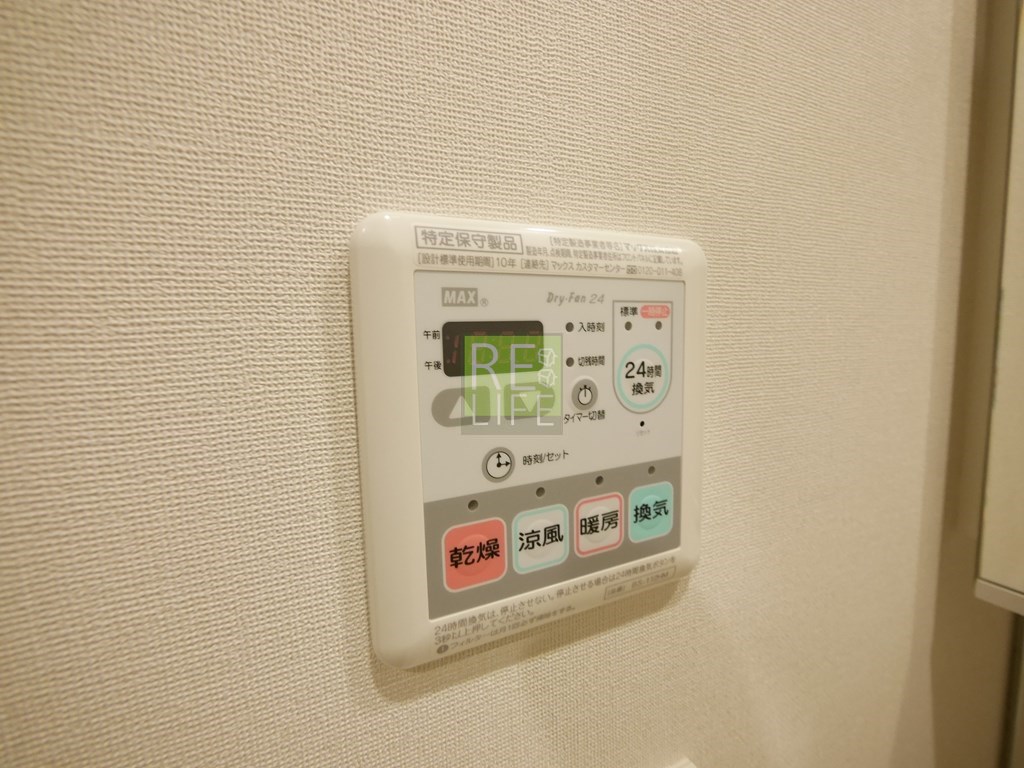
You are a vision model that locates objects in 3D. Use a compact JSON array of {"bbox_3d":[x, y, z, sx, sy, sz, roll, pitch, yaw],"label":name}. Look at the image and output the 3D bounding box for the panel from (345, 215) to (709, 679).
[{"bbox_3d":[0.015,0.014,0.130,0.117,0.122,0.014,-4,7,-23],"label":"panel"}]

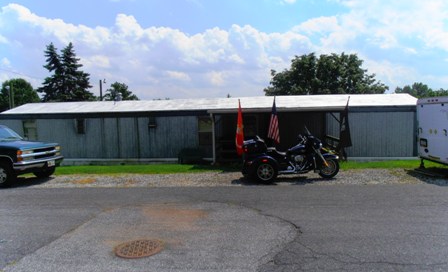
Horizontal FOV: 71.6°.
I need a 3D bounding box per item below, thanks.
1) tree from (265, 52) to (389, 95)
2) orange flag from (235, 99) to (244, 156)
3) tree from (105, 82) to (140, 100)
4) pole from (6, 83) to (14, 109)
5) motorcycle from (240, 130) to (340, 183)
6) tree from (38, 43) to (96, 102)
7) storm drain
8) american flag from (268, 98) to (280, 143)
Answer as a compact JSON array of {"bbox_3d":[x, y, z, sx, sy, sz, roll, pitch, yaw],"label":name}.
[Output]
[{"bbox_3d":[9.982,-3.986,30.225,12.000,8.173,11.000,-1,3,0],"label":"tree"},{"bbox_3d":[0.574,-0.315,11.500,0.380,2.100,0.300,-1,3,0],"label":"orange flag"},{"bbox_3d":[-14.775,-3.993,45.207,5.000,7.529,5.000,-1,3,0],"label":"tree"},{"bbox_3d":[-18.504,-1.906,27.151,0.320,5.499,0.320,-1,3,0],"label":"pole"},{"bbox_3d":[1.756,0.481,8.111,2.620,1.430,1.300,-1,3,-2],"label":"motorcycle"},{"bbox_3d":[-18.143,-5.260,36.307,6.600,11.173,6.200,-1,3,0],"label":"tree"},{"bbox_3d":[-1.102,1.467,4.050,0.630,0.040,0.630,-1,3,0],"label":"storm drain"},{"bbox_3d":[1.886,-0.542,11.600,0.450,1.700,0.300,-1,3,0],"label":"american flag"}]

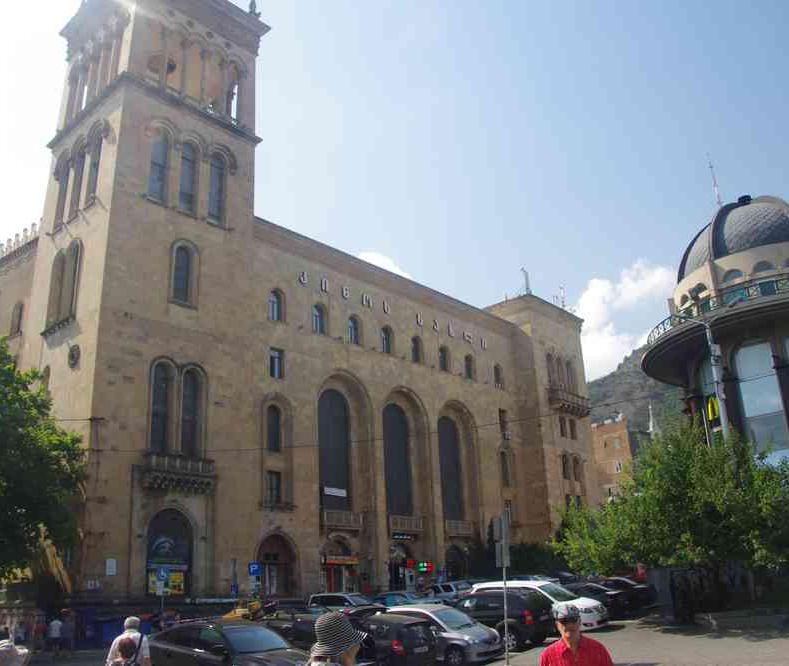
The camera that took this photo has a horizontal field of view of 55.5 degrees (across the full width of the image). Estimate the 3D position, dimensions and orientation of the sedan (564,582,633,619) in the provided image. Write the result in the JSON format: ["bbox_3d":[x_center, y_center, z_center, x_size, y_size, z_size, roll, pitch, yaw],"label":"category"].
[{"bbox_3d":[7.300,10.970,30.500,4.600,1.460,1.790,-20,-26,41],"label":"sedan"}]

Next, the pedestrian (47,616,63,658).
[{"bbox_3d":[-15.384,13.819,34.000,0.500,1.720,0.360,6,-21,-22],"label":"pedestrian"}]

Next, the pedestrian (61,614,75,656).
[{"bbox_3d":[-14.490,13.401,33.300,0.360,1.700,0.520,-19,-25,39],"label":"pedestrian"}]

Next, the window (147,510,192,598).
[{"bbox_3d":[-11.847,11.531,39.306,0.350,4.300,2.500,-19,-26,39],"label":"window"}]

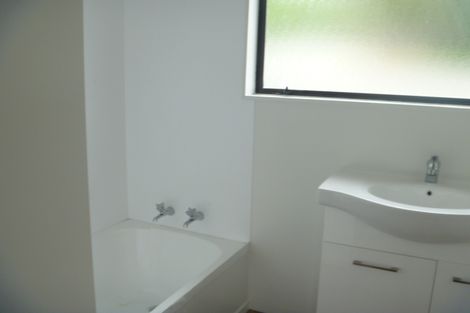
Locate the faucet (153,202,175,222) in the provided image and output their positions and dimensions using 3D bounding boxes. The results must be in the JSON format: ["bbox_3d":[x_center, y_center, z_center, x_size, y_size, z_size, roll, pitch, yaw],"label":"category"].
[{"bbox_3d":[-0.391,0.297,2.492,0.057,0.094,0.152,7,12,25],"label":"faucet"}]

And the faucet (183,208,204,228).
[{"bbox_3d":[-0.218,0.315,2.411,0.057,0.094,0.152,7,12,25],"label":"faucet"}]

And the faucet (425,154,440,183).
[{"bbox_3d":[0.791,0.049,1.826,0.048,0.114,0.130,7,12,25],"label":"faucet"}]

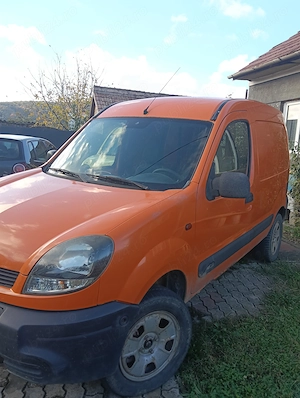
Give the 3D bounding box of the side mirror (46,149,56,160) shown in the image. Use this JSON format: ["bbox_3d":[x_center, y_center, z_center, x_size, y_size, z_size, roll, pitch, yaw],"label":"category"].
[{"bbox_3d":[-0.935,-0.367,3.059,0.215,0.190,0.130,11,14,35],"label":"side mirror"}]

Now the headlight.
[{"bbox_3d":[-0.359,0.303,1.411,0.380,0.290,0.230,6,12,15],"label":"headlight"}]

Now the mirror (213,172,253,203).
[{"bbox_3d":[0.550,-0.071,2.014,0.215,0.190,0.130,11,14,35],"label":"mirror"}]

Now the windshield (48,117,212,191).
[{"bbox_3d":[-0.233,-0.387,2.435,1.410,0.180,0.750,11,57,35],"label":"windshield"}]

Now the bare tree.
[{"bbox_3d":[-3.338,-3.404,12.000,3.100,4.600,3.000,3,11,0],"label":"bare tree"}]

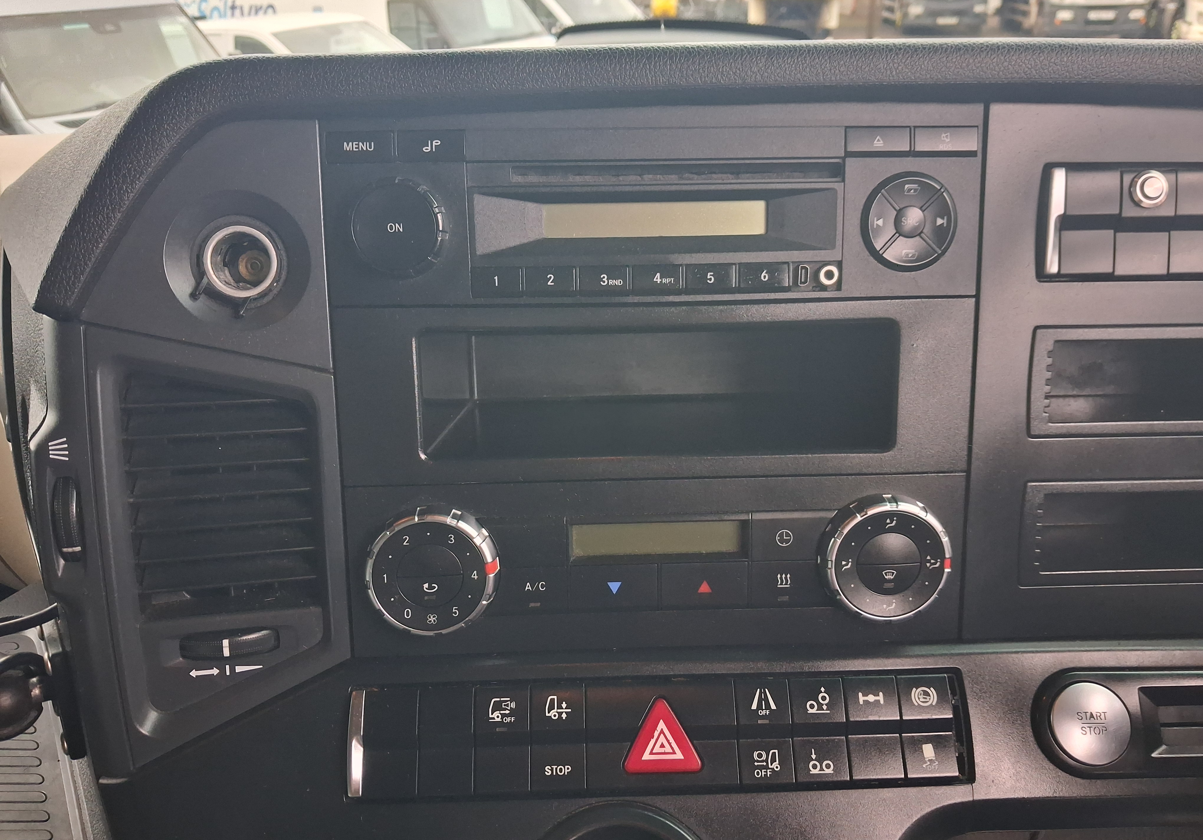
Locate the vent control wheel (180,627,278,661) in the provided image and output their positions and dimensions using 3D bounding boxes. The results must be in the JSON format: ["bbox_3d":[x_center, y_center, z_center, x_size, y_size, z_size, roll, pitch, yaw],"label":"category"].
[{"bbox_3d":[-0.146,0.088,0.371,0.037,0.009,0.014,0,8,-9],"label":"vent control wheel"}]

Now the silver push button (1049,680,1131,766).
[{"bbox_3d":[0.194,0.122,0.378,0.033,0.033,0.010,-1,-16,-2],"label":"silver push button"}]

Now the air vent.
[{"bbox_3d":[-0.148,0.027,0.372,0.070,0.091,0.025,-3,9,-12],"label":"air vent"}]

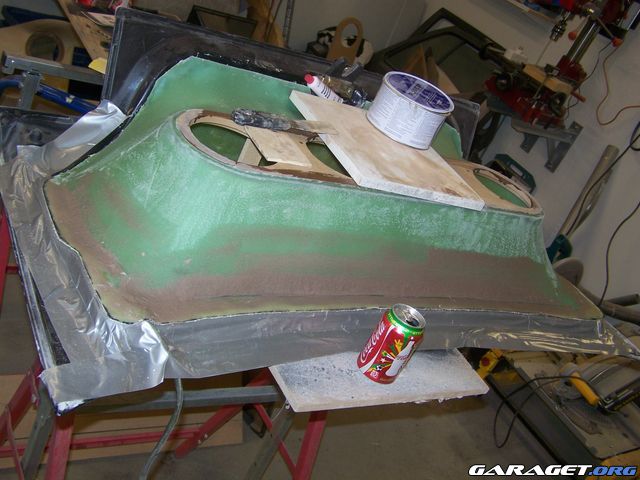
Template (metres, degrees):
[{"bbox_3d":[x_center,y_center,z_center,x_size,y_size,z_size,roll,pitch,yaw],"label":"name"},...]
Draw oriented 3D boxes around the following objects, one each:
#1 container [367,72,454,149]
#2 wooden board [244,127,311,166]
[{"bbox_3d":[0.170,-0.248,1.341,0.144,0.083,0.144,27,31,0],"label":"container"},{"bbox_3d":[-0.070,-0.148,1.086,0.080,0.005,0.105,3,37,-38],"label":"wooden board"}]

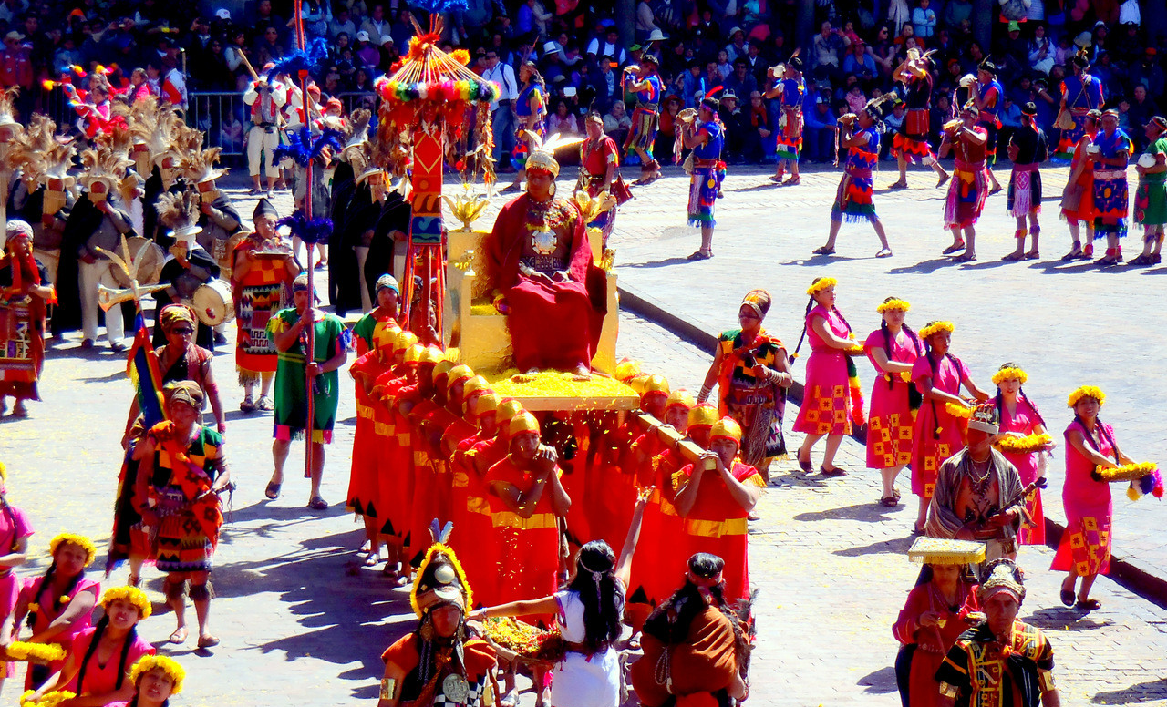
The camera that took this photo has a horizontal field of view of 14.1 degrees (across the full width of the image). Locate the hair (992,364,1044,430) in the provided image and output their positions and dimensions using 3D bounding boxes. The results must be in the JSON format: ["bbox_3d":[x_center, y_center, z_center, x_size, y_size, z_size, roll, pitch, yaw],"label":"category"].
[{"bbox_3d":[2.979,0.296,32.300,0.370,0.470,0.240,-1,8,-8],"label":"hair"}]

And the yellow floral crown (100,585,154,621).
[{"bbox_3d":[-2.296,1.252,23.700,0.270,0.130,0.260,12,0,-9],"label":"yellow floral crown"}]

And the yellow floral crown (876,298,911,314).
[{"bbox_3d":[2.335,-0.361,35.600,0.250,0.100,0.250,-9,7,-11],"label":"yellow floral crown"}]

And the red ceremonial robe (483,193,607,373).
[{"bbox_3d":[-0.255,-0.472,31.100,0.740,1.120,0.650,-1,7,-9],"label":"red ceremonial robe"}]

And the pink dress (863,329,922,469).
[{"bbox_3d":[2.354,0.344,36.000,0.420,1.050,0.340,-4,9,-30],"label":"pink dress"}]

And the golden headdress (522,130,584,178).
[{"bbox_3d":[-0.208,-1.323,31.200,0.390,0.300,0.280,0,7,-3],"label":"golden headdress"}]

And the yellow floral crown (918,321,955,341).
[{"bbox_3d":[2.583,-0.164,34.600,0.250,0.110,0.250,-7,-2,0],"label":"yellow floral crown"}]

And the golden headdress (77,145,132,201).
[{"bbox_3d":[-4.629,-1.757,45.600,0.520,0.500,0.440,-1,7,-9],"label":"golden headdress"}]

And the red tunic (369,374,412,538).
[{"bbox_3d":[-1.308,0.719,33.100,0.450,1.120,0.340,-2,8,-15],"label":"red tunic"}]

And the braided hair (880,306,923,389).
[{"bbox_3d":[2.370,-0.044,35.200,0.280,0.620,0.230,-3,8,-22],"label":"braided hair"}]

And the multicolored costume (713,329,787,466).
[{"bbox_3d":[1.262,0.335,35.800,0.530,1.050,0.380,2,7,12],"label":"multicolored costume"}]

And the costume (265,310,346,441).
[{"bbox_3d":[-2.070,0.153,35.300,0.580,1.020,0.360,-1,7,-6],"label":"costume"}]

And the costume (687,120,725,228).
[{"bbox_3d":[1.346,-1.981,52.200,0.360,1.160,0.440,-3,8,-24],"label":"costume"}]

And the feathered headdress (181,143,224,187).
[{"bbox_3d":[-3.581,-1.780,44.400,0.410,0.410,0.400,0,7,0],"label":"feathered headdress"}]

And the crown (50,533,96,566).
[{"bbox_3d":[-2.707,1.046,25.000,0.250,0.125,0.240,14,-8,-2],"label":"crown"}]

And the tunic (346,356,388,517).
[{"bbox_3d":[-1.470,0.581,33.600,0.480,1.160,0.360,-2,8,-13],"label":"tunic"}]

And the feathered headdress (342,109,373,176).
[{"bbox_3d":[-2.257,-2.120,47.200,0.300,0.640,0.320,-4,8,-30],"label":"feathered headdress"}]

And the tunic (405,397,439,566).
[{"bbox_3d":[-0.983,0.855,31.500,0.480,1.150,0.360,-2,8,-13],"label":"tunic"}]

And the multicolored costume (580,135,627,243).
[{"bbox_3d":[0.219,-1.754,50.300,0.440,1.160,0.320,6,9,37],"label":"multicolored costume"}]

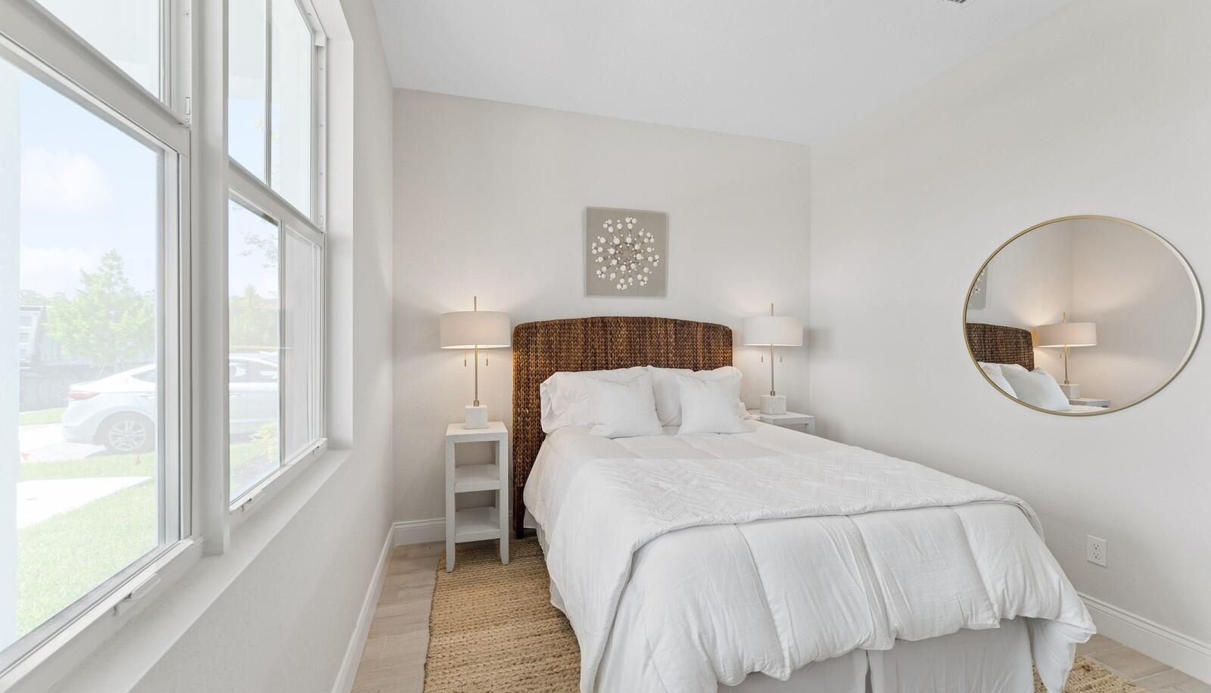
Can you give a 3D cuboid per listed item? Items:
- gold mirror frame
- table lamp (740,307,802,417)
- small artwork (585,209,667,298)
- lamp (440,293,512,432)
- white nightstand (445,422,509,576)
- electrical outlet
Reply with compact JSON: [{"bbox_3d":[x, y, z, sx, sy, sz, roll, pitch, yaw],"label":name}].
[{"bbox_3d":[2.115,-0.134,2.184,0.030,0.905,0.890,0,1,-18],"label":"gold mirror frame"},{"bbox_3d":[1.202,0.087,3.391,0.408,0.785,0.408,0,1,-18],"label":"table lamp"},{"bbox_3d":[0.151,-0.648,3.298,0.605,0.610,0.040,0,1,-18],"label":"small artwork"},{"bbox_3d":[-0.765,0.093,2.806,0.404,0.780,0.404,0,1,-18],"label":"lamp"},{"bbox_3d":[-0.767,0.859,2.808,0.340,0.752,0.380,0,1,-18],"label":"white nightstand"},{"bbox_3d":[2.162,0.900,2.071,0.009,0.115,0.070,0,1,-18],"label":"electrical outlet"}]

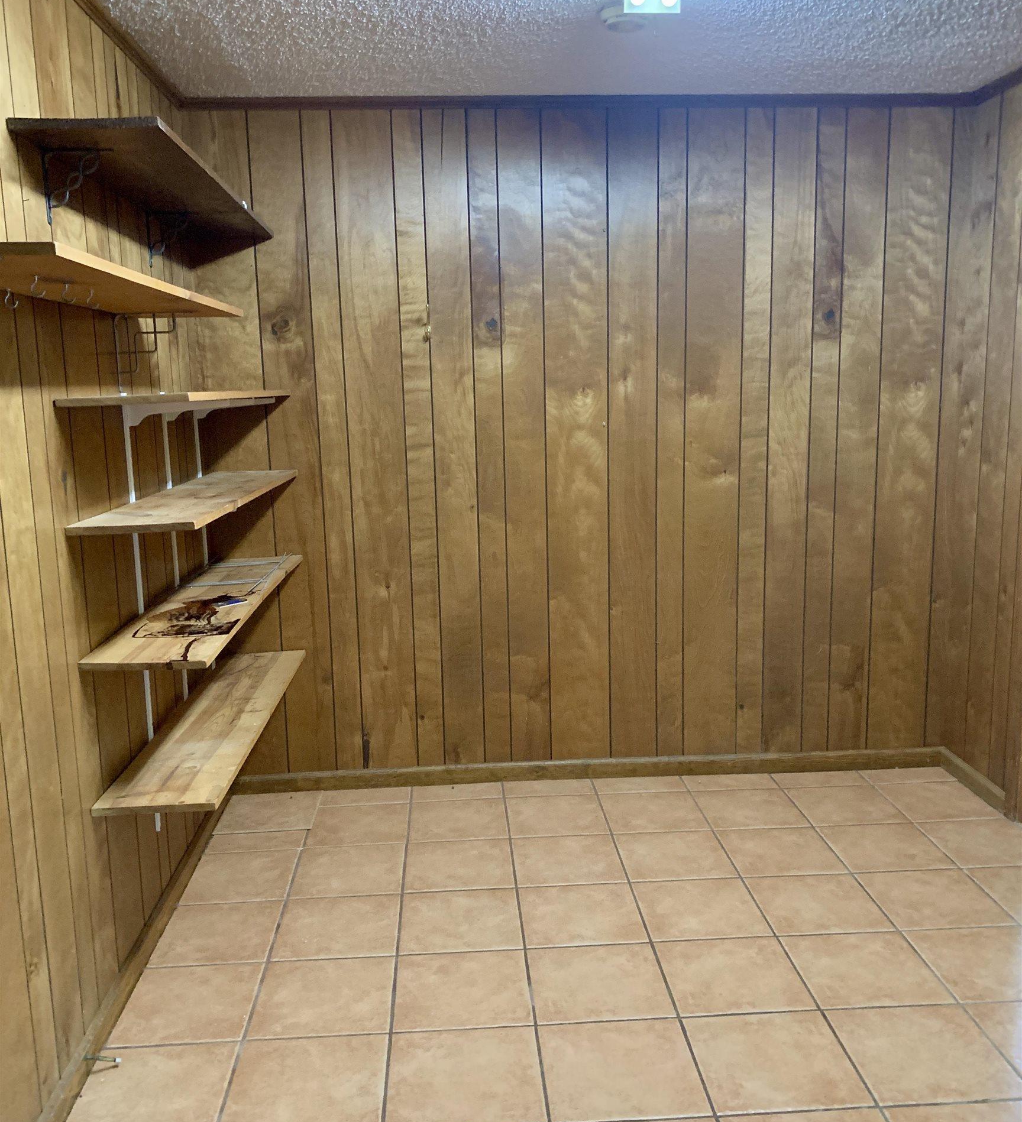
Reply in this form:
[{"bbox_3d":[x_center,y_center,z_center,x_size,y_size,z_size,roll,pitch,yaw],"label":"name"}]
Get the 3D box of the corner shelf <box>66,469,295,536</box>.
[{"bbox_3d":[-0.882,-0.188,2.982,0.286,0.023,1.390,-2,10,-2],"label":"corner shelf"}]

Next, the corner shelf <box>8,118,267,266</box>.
[{"bbox_3d":[-0.908,-0.918,2.796,0.292,0.172,1.507,-2,9,-4],"label":"corner shelf"}]

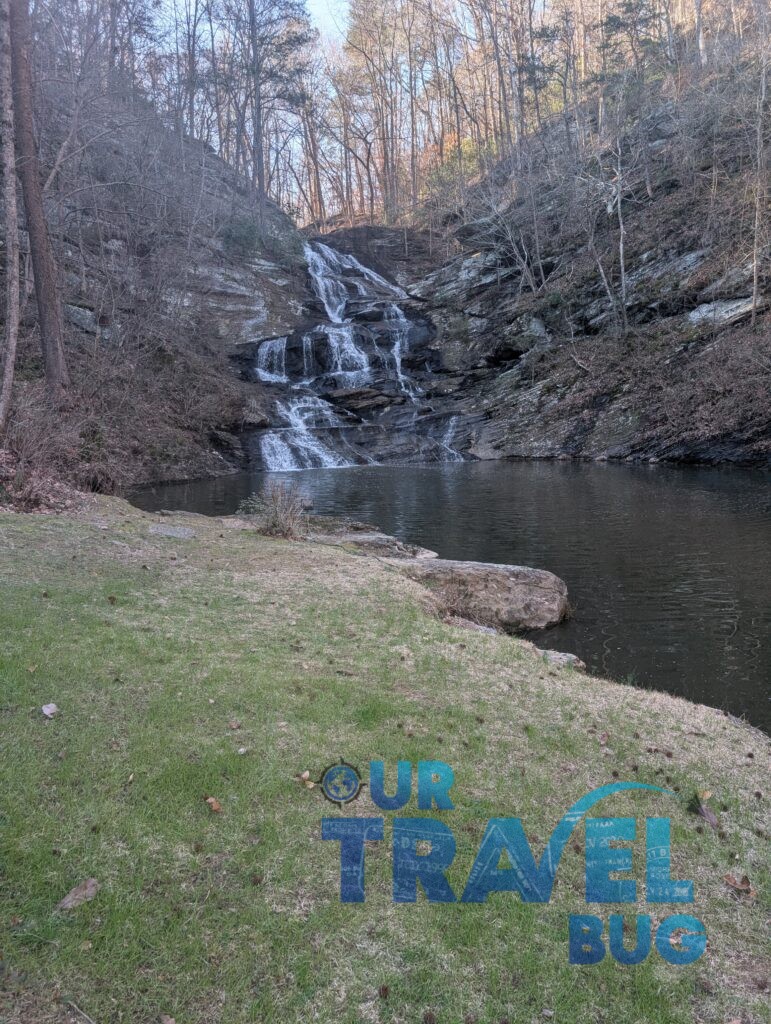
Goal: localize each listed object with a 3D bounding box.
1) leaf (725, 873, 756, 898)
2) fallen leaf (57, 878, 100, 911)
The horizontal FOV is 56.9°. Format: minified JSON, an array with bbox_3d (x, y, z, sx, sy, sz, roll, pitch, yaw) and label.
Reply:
[{"bbox_3d":[1.204,1.266,2.407,0.090,0.040,0.080,4,8,27],"label":"leaf"},{"bbox_3d":[-1.007,1.260,2.331,0.090,0.025,0.165,4,8,30],"label":"fallen leaf"}]

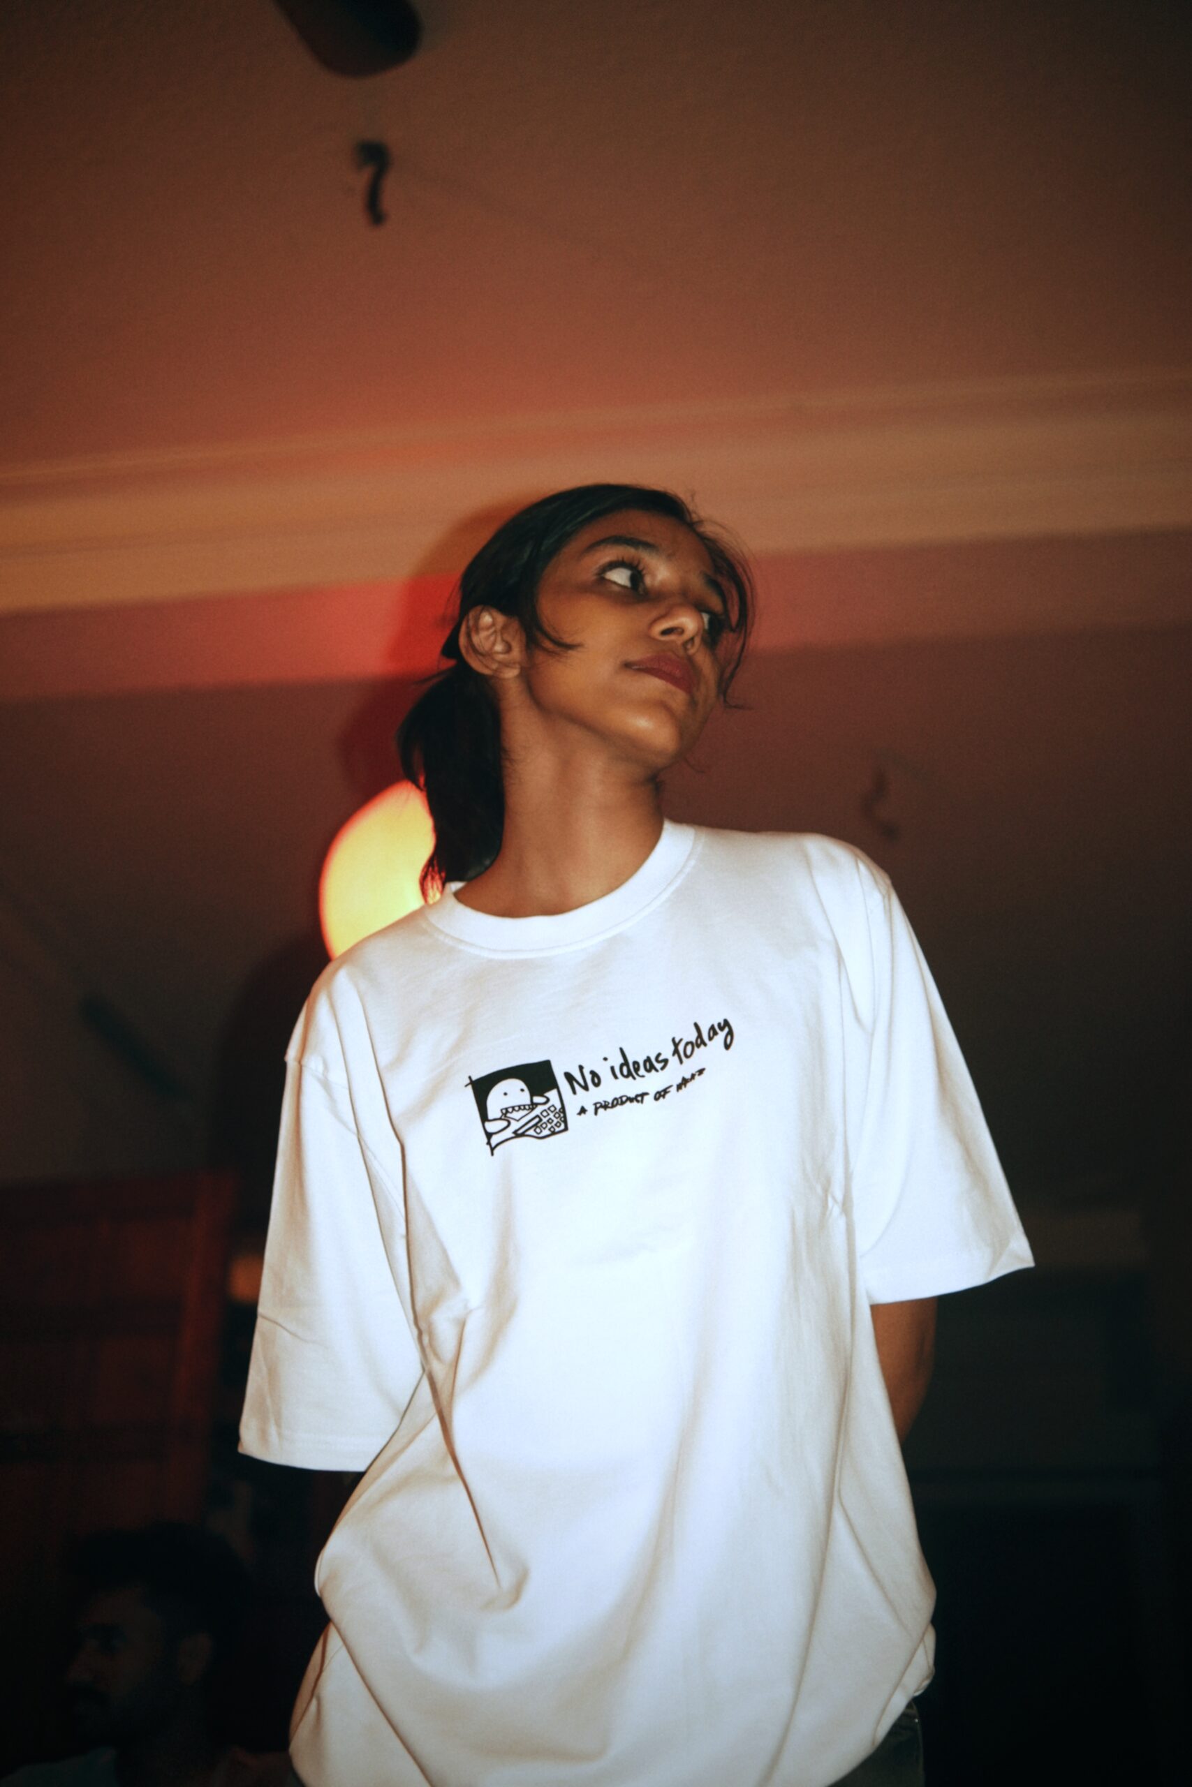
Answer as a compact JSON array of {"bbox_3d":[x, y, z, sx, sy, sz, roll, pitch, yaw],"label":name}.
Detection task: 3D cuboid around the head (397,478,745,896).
[{"bbox_3d":[0.000,-0.158,1.191,0.167,0.272,0.243,21,-28,-28],"label":"head"}]

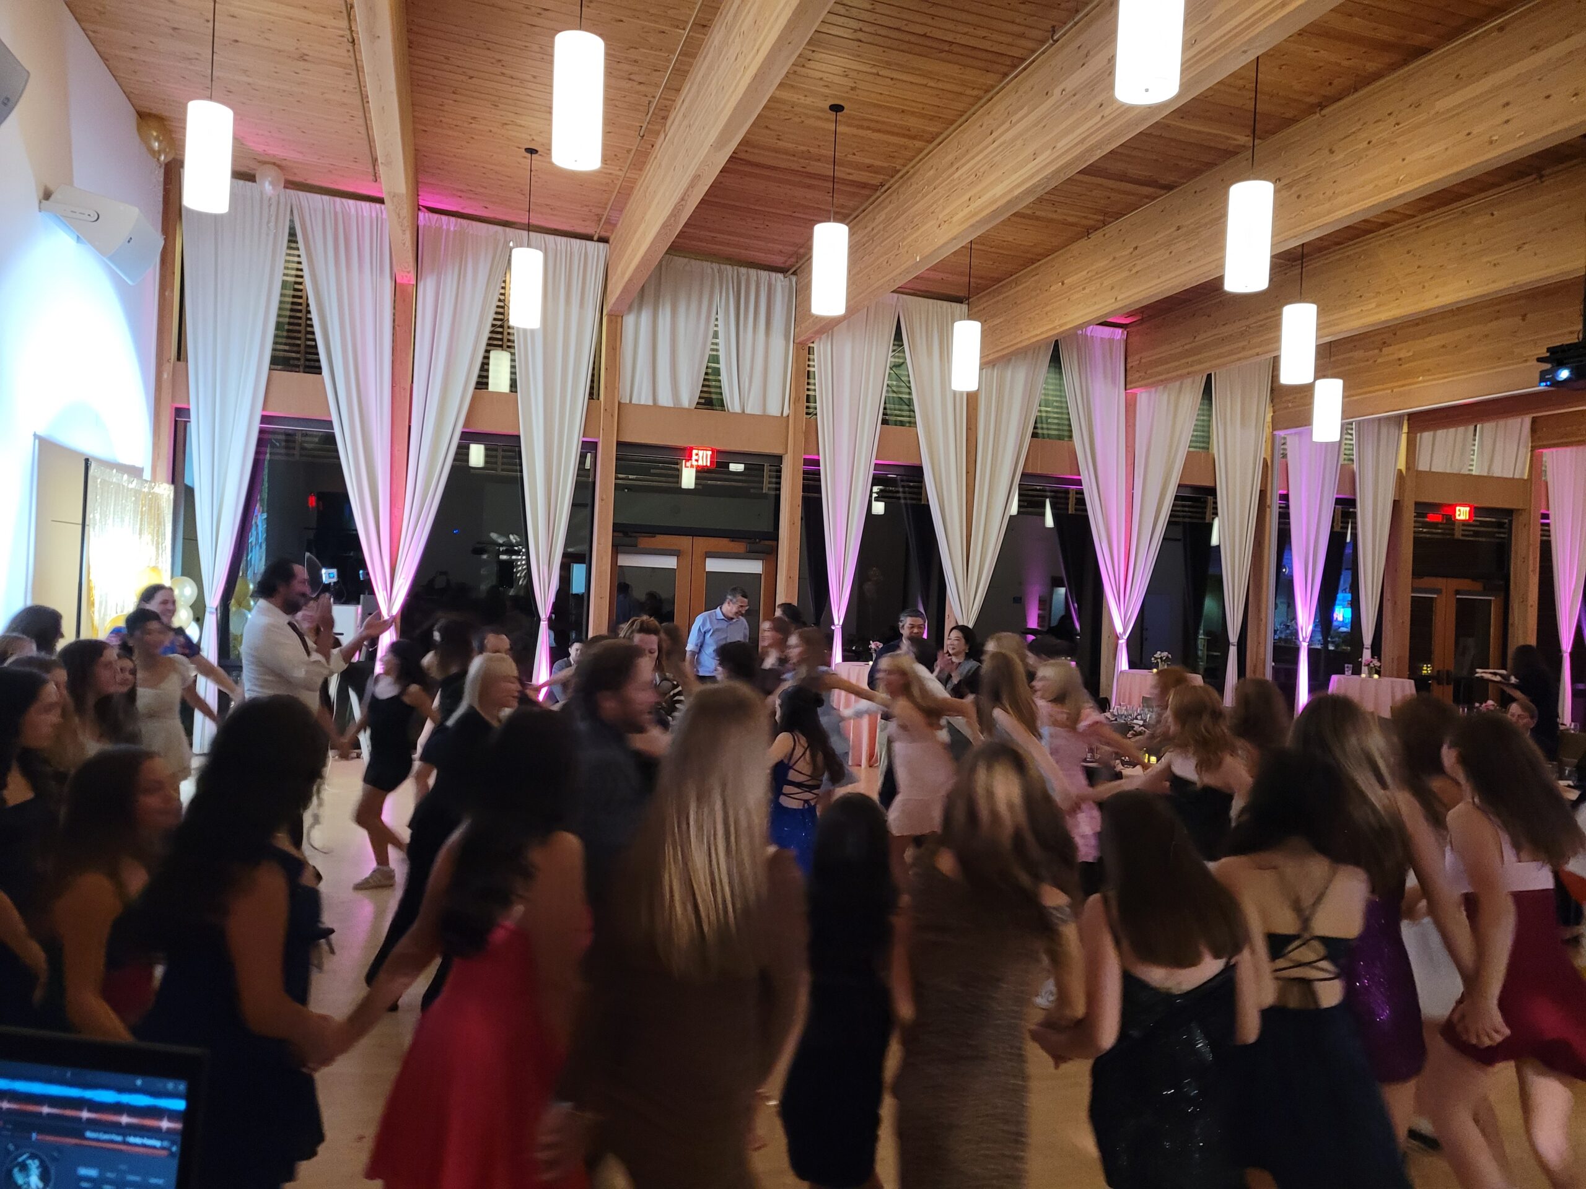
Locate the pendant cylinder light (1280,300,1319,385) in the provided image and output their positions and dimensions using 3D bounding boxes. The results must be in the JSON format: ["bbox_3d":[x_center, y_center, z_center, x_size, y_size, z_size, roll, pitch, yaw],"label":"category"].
[{"bbox_3d":[4.165,-2.068,9.818,0.252,0.630,0.252,2,0,-16],"label":"pendant cylinder light"}]

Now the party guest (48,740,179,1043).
[{"bbox_3d":[-1.553,1.029,2.701,0.380,1.371,0.400,2,0,-14],"label":"party guest"}]

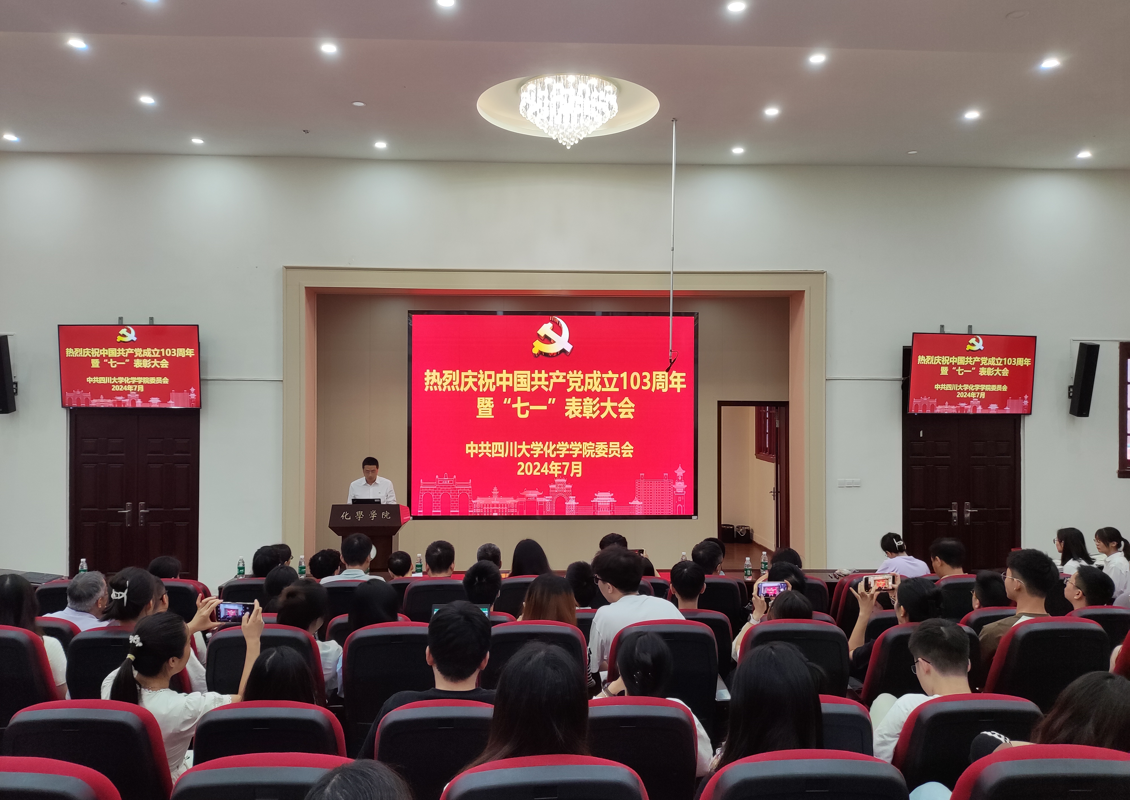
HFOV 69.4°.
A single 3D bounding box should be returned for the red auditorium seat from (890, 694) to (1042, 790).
[{"bbox_3d":[1.304,1.441,2.882,0.550,1.000,0.680,0,-1,-2],"label":"red auditorium seat"}]

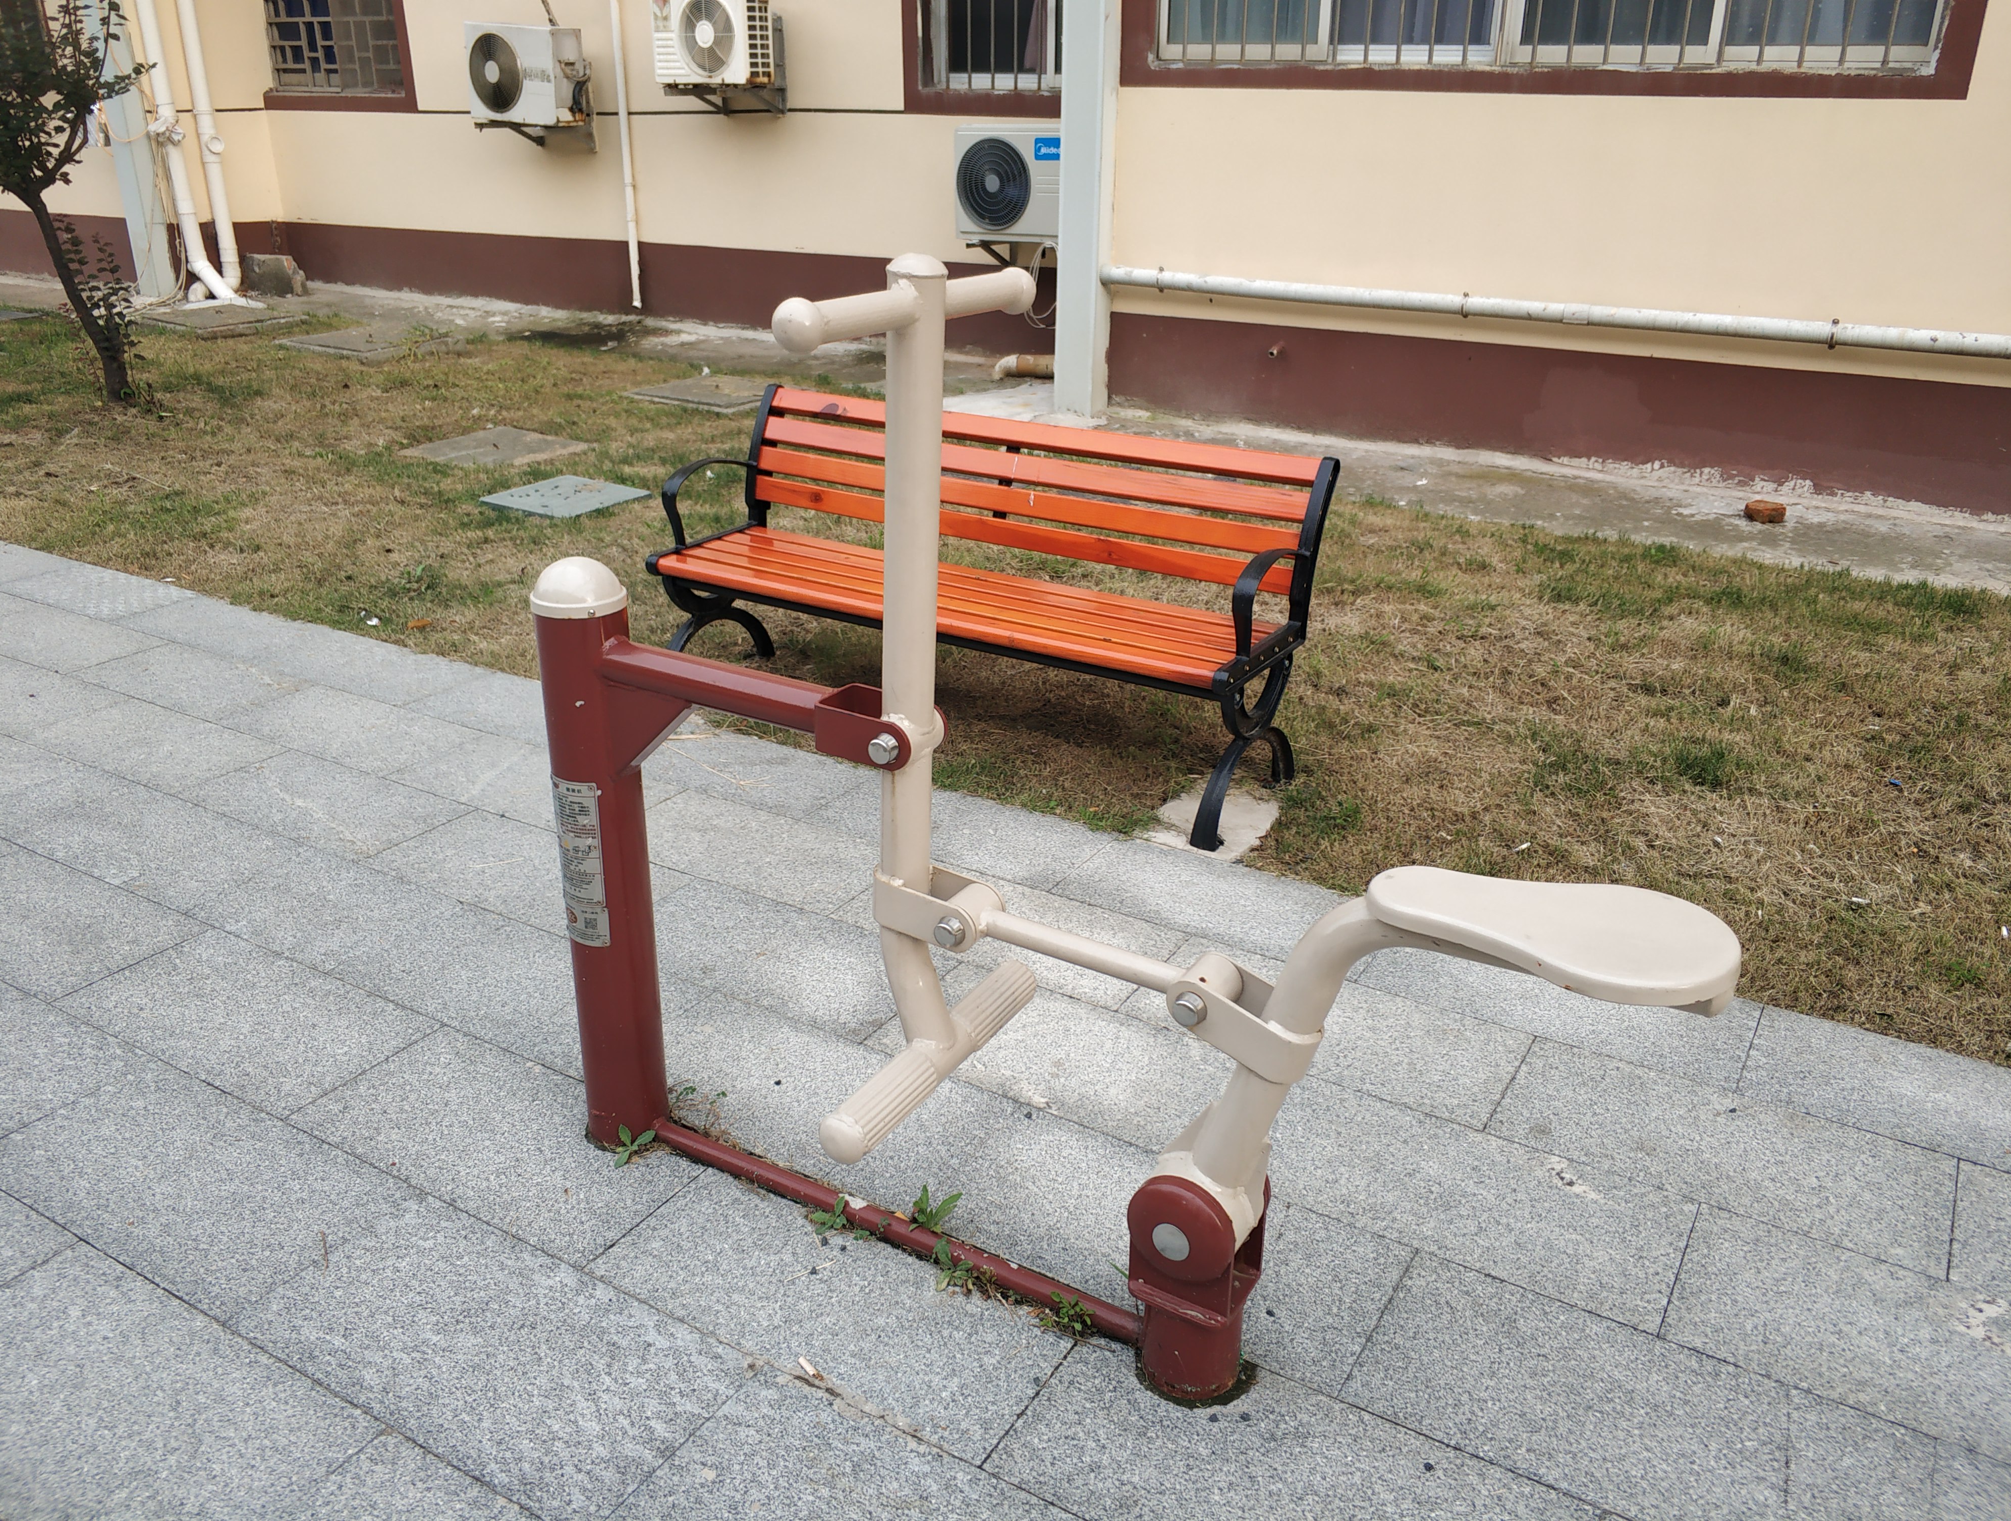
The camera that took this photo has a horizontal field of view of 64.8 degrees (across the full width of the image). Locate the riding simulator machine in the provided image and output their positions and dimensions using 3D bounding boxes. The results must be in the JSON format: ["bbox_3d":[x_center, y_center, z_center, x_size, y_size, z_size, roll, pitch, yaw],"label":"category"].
[{"bbox_3d":[0.019,0.095,1.731,1.435,1.235,0.425,14,26,28],"label":"riding simulator machine"}]

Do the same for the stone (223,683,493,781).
[{"bbox_3d":[-1.530,-0.059,3.702,0.598,0.035,0.301,14,26,28],"label":"stone"}]

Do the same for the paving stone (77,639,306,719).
[{"bbox_3d":[-2.043,-0.186,3.983,0.598,0.035,0.301,14,26,28],"label":"paving stone"}]

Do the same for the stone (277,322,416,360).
[{"bbox_3d":[-3.675,-2.382,9.080,0.780,0.060,0.660,14,26,28],"label":"stone"}]

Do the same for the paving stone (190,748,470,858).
[{"bbox_3d":[-1.434,0.100,3.313,0.600,0.040,0.300,14,26,28],"label":"paving stone"}]

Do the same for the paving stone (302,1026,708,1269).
[{"bbox_3d":[-0.715,0.553,2.281,0.600,0.040,0.300,14,26,28],"label":"paving stone"}]

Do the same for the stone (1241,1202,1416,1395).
[{"bbox_3d":[0.209,0.641,2.085,0.600,0.040,0.300,14,26,28],"label":"stone"}]

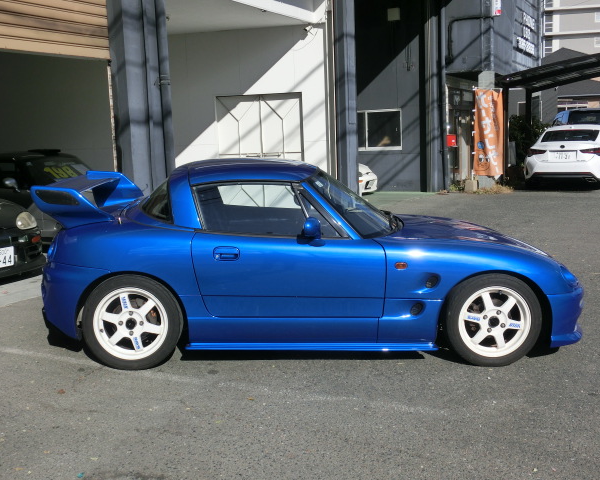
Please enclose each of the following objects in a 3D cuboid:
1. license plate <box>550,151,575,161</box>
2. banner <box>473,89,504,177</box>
[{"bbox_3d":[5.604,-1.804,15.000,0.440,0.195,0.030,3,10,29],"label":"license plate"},{"bbox_3d":[3.944,-2.249,14.700,0.630,1.800,0.080,-2,9,-3],"label":"banner"}]

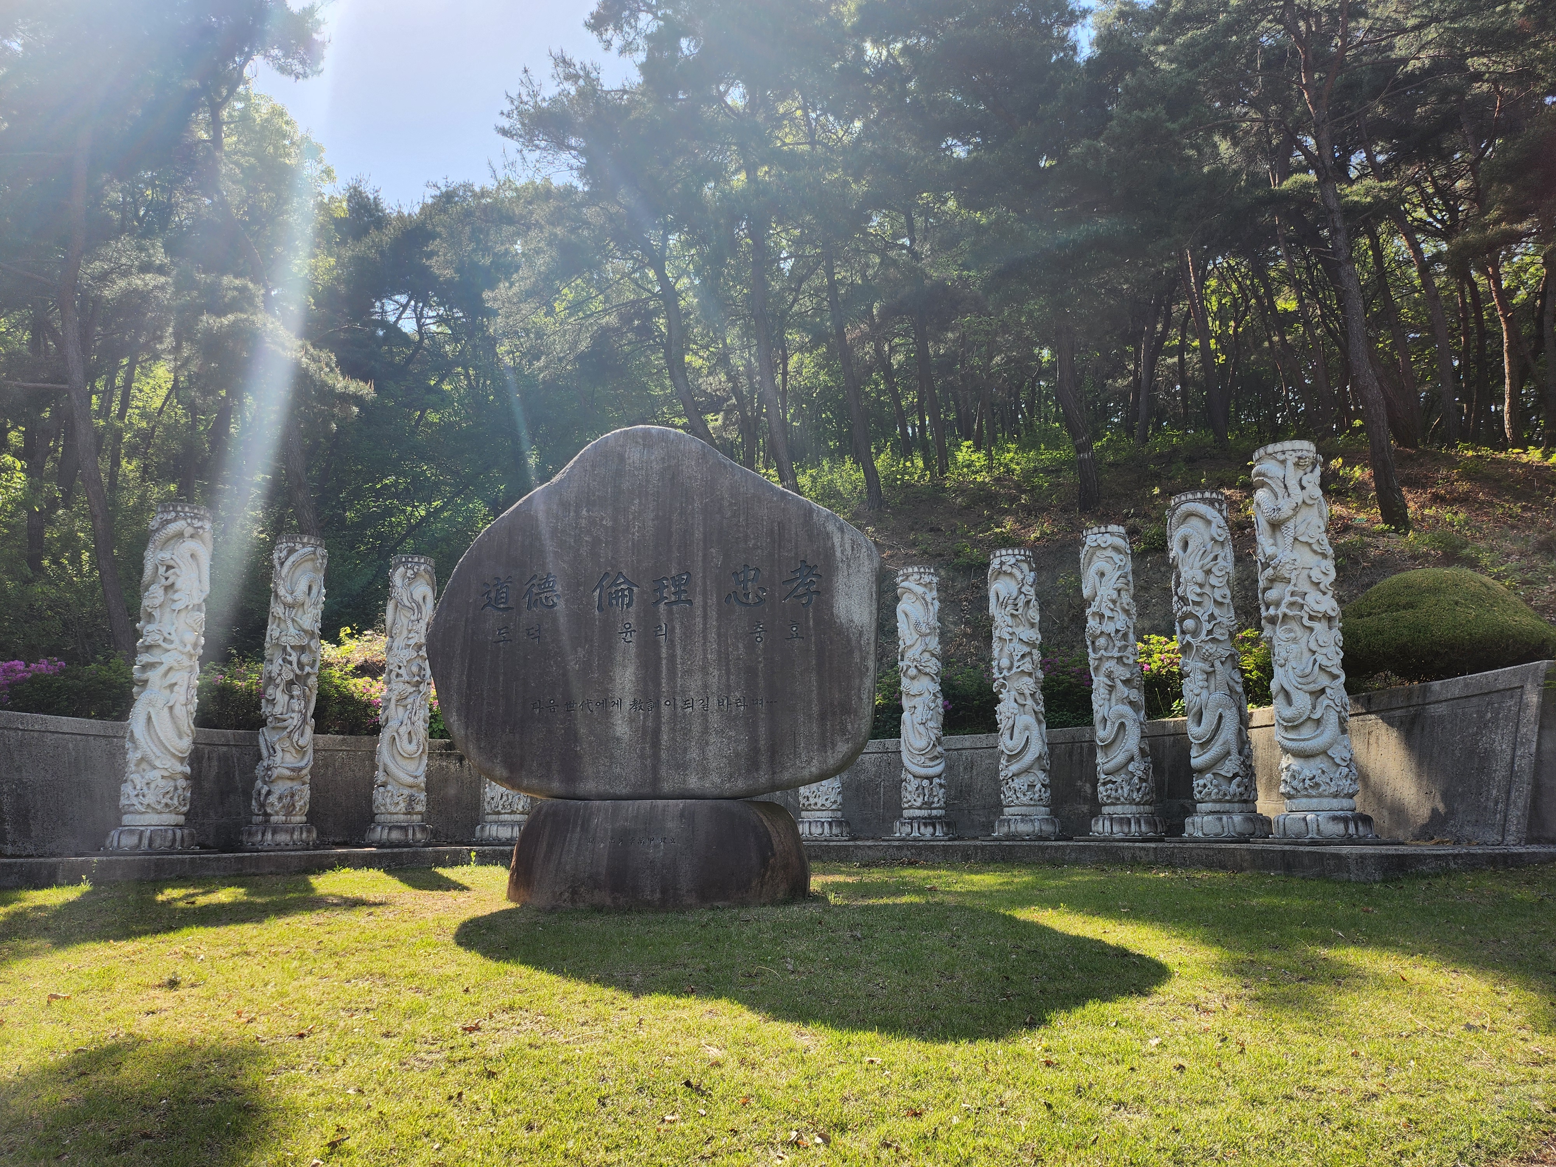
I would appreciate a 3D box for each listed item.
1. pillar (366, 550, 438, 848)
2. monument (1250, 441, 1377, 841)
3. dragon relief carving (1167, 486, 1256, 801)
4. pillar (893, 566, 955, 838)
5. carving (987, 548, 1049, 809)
[{"bbox_3d":[-4.738,1.459,13.765,0.846,3.618,0.846,8,-15,-33],"label":"pillar"},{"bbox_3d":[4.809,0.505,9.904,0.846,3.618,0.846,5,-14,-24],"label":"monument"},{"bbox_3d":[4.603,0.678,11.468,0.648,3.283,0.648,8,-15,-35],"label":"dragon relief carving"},{"bbox_3d":[2.101,1.718,15.816,0.920,3.900,0.920,-6,-13,21],"label":"pillar"},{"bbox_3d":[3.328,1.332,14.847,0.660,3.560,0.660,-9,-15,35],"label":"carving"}]

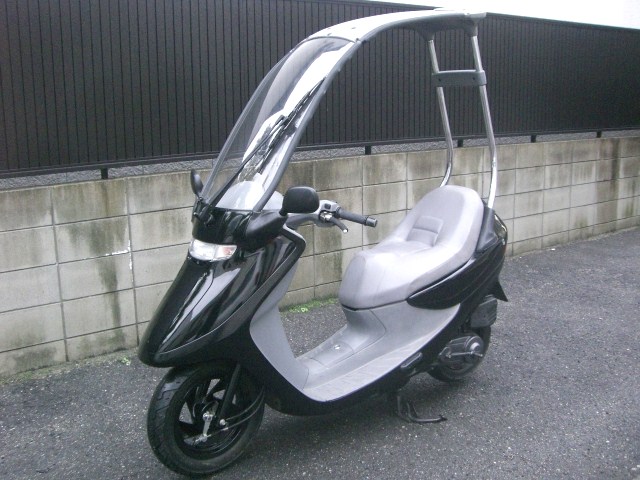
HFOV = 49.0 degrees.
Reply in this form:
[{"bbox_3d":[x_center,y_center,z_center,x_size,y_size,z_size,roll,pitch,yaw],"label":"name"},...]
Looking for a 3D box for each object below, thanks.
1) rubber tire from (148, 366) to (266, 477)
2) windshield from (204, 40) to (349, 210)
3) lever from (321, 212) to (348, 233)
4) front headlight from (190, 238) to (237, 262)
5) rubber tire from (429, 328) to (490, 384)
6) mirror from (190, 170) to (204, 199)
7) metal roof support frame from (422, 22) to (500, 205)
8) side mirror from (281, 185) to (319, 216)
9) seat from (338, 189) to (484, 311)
[{"bbox_3d":[-0.393,0.616,2.490,0.462,0.462,0.105,-9,15,-36],"label":"rubber tire"},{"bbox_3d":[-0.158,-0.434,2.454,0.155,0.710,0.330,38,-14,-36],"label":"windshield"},{"bbox_3d":[0.051,-0.055,2.391,0.040,0.035,0.150,-9,27,-36],"label":"lever"},{"bbox_3d":[-0.387,0.033,2.375,0.100,0.085,0.275,-9,15,-36],"label":"front headlight"},{"bbox_3d":[0.625,0.444,3.229,0.436,0.436,0.105,-9,15,-36],"label":"rubber tire"},{"bbox_3d":[-0.471,-0.217,2.691,0.060,0.102,0.155,-4,13,-16],"label":"mirror"},{"bbox_3d":[0.615,-0.521,3.023,0.210,0.780,0.300,-9,15,-36],"label":"metal roof support frame"},{"bbox_3d":[-0.064,-0.118,2.158,0.155,0.102,0.060,7,14,33],"label":"side mirror"},{"bbox_3d":[0.347,-0.006,2.925,0.760,0.410,0.330,-9,15,-36],"label":"seat"}]

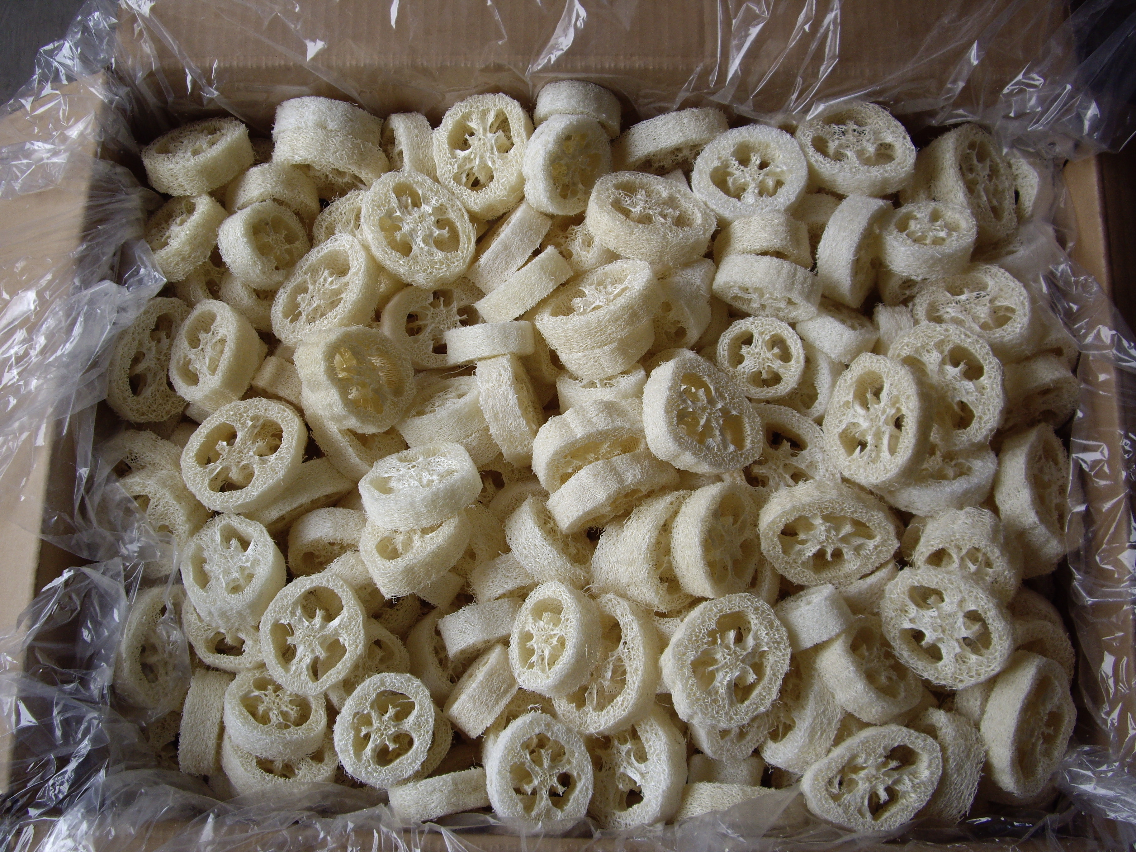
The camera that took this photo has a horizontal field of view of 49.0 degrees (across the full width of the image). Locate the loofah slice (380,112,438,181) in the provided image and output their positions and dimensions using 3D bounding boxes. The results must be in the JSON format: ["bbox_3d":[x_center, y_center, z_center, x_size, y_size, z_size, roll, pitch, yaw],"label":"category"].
[{"bbox_3d":[-0.097,-0.158,0.752,0.020,0.059,0.061,-16,104,-24],"label":"loofah slice"}]

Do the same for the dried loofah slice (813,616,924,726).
[{"bbox_3d":[0.162,0.133,0.675,0.054,0.018,0.058,-17,67,-44],"label":"dried loofah slice"}]

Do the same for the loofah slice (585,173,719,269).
[{"bbox_3d":[0.046,-0.114,0.690,0.068,0.022,0.063,12,45,2],"label":"loofah slice"}]

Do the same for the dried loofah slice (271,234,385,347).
[{"bbox_3d":[-0.140,-0.075,0.730,0.058,0.020,0.079,14,66,30],"label":"dried loofah slice"}]

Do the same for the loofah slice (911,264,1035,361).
[{"bbox_3d":[0.234,-0.065,0.718,0.069,0.018,0.066,-1,46,18],"label":"loofah slice"}]

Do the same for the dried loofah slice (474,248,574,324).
[{"bbox_3d":[-0.026,-0.083,0.750,0.055,0.055,0.021,-36,99,2],"label":"dried loofah slice"}]

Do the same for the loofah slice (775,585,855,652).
[{"bbox_3d":[0.130,0.105,0.675,0.046,0.044,0.023,-27,90,6],"label":"loofah slice"}]

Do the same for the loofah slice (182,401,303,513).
[{"bbox_3d":[-0.183,0.015,0.707,0.073,0.021,0.055,-40,85,-2],"label":"loofah slice"}]

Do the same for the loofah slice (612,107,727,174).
[{"bbox_3d":[0.062,-0.171,0.747,0.066,0.064,0.020,-13,87,8],"label":"loofah slice"}]

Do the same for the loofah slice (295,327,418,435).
[{"bbox_3d":[-0.117,-0.026,0.687,0.024,0.064,0.061,2,93,39],"label":"loofah slice"}]

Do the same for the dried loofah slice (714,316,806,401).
[{"bbox_3d":[0.105,-0.037,0.685,0.047,0.019,0.048,0,91,1],"label":"dried loofah slice"}]

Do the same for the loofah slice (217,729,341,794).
[{"bbox_3d":[-0.155,0.177,0.669,0.061,0.022,0.061,23,32,-6],"label":"loofah slice"}]

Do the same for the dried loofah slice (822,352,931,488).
[{"bbox_3d":[0.170,-0.004,0.684,0.056,0.018,0.072,0,90,39],"label":"dried loofah slice"}]

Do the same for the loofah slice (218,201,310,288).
[{"bbox_3d":[-0.181,-0.108,0.743,0.022,0.050,0.045,-6,74,36],"label":"loofah slice"}]

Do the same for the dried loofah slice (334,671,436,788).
[{"bbox_3d":[-0.098,0.163,0.667,0.053,0.019,0.060,19,69,-5],"label":"dried loofah slice"}]

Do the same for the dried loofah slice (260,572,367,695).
[{"bbox_3d":[-0.136,0.111,0.672,0.054,0.021,0.063,7,81,-2],"label":"dried loofah slice"}]

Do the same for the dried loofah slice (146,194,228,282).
[{"bbox_3d":[-0.230,-0.114,0.749,0.051,0.020,0.053,-11,47,32],"label":"dried loofah slice"}]

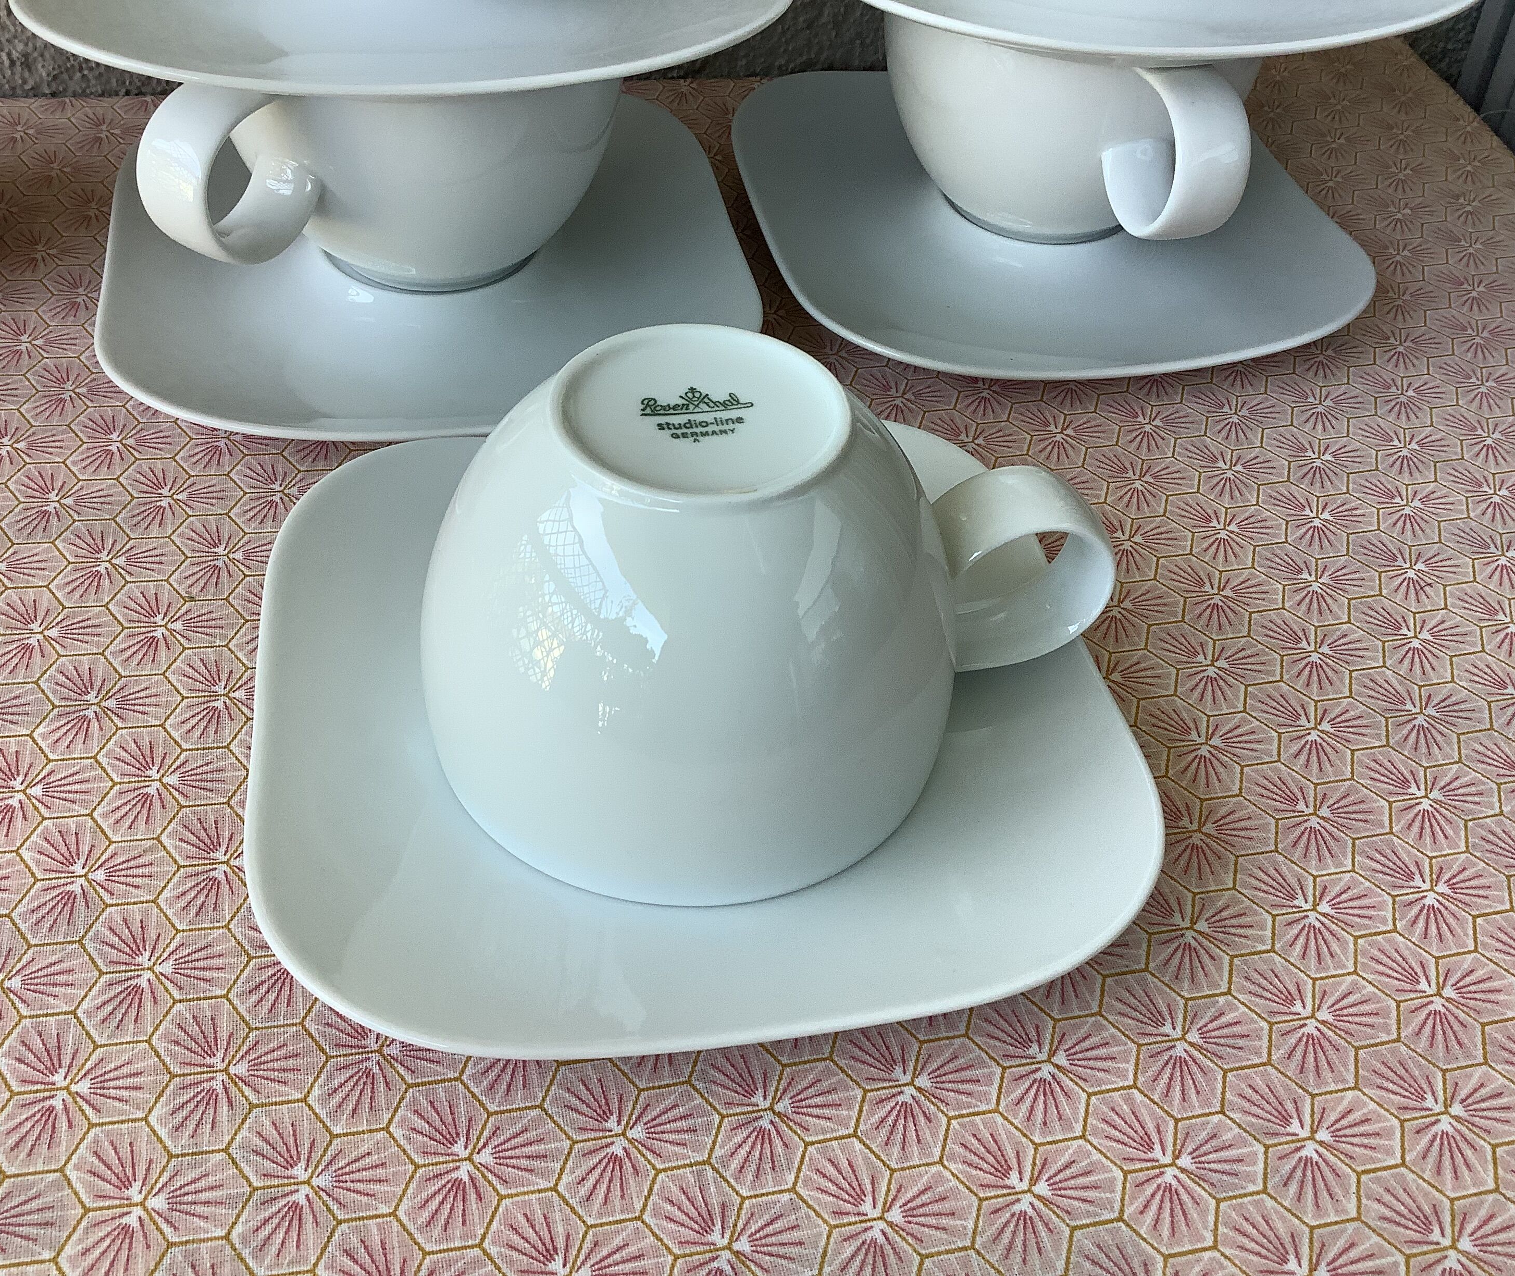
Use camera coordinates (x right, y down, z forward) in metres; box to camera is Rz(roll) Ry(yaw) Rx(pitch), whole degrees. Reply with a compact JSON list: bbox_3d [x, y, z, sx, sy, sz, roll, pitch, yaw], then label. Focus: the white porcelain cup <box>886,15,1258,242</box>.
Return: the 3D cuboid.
[{"bbox_3d":[0.076,-0.126,0.363,0.090,0.063,0.114,-7,45,-11],"label":"white porcelain cup"}]

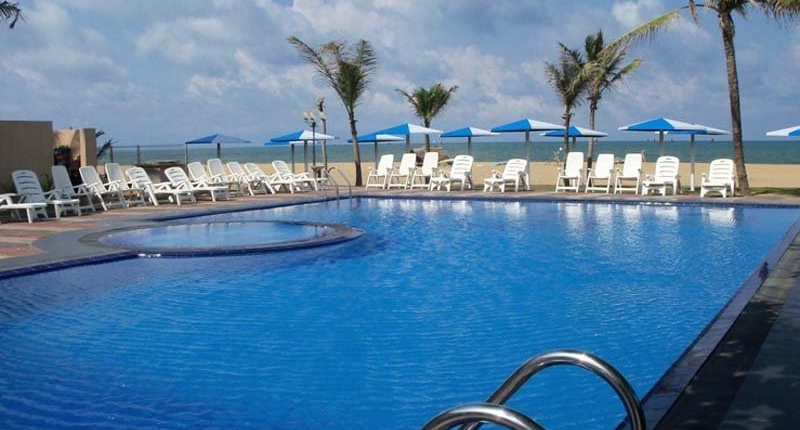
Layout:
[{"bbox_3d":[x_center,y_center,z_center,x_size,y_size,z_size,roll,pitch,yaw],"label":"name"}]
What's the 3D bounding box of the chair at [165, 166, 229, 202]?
[{"bbox_3d":[-5.281,-0.812,21.203,1.640,0.850,0.700,2,6,28],"label":"chair"}]

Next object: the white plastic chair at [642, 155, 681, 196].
[{"bbox_3d":[6.846,-1.026,21.173,0.660,0.980,1.400,3,6,34],"label":"white plastic chair"}]

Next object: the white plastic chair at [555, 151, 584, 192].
[{"bbox_3d":[4.936,-1.226,23.350,0.650,1.120,0.880,2,6,28],"label":"white plastic chair"}]

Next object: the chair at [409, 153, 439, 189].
[{"bbox_3d":[0.769,-1.358,25.400,0.650,1.100,0.880,2,6,28],"label":"chair"}]

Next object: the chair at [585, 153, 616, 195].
[{"bbox_3d":[5.622,-1.136,22.538,0.630,1.060,0.900,2,6,28],"label":"chair"}]

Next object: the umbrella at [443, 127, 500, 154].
[{"bbox_3d":[2.543,-2.104,29.600,2.300,2.230,2.300,2,6,28],"label":"umbrella"}]

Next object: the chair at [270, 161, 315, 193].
[{"bbox_3d":[-3.055,-1.212,25.126,1.600,0.900,0.700,2,6,28],"label":"chair"}]

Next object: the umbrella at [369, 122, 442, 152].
[{"bbox_3d":[0.260,-1.920,26.593,2.450,2.150,2.450,-1,5,0],"label":"umbrella"}]

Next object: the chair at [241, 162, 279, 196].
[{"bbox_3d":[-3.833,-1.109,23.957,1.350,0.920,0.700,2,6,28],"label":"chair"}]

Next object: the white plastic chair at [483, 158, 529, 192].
[{"bbox_3d":[3.080,-1.143,23.632,0.660,0.890,1.450,3,6,35],"label":"white plastic chair"}]

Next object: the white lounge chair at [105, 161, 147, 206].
[{"bbox_3d":[-7.037,-0.787,20.700,0.880,1.070,0.650,2,6,30],"label":"white lounge chair"}]

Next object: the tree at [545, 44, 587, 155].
[{"bbox_3d":[5.028,-2.983,24.500,1.350,4.400,1.350,-1,5,0],"label":"tree"}]

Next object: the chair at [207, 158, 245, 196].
[{"bbox_3d":[-5.091,-1.074,23.600,0.850,1.080,0.650,2,6,30],"label":"chair"}]

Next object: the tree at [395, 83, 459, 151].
[{"bbox_3d":[0.999,-3.054,30.500,2.400,3.810,2.300,-1,5,0],"label":"tree"}]

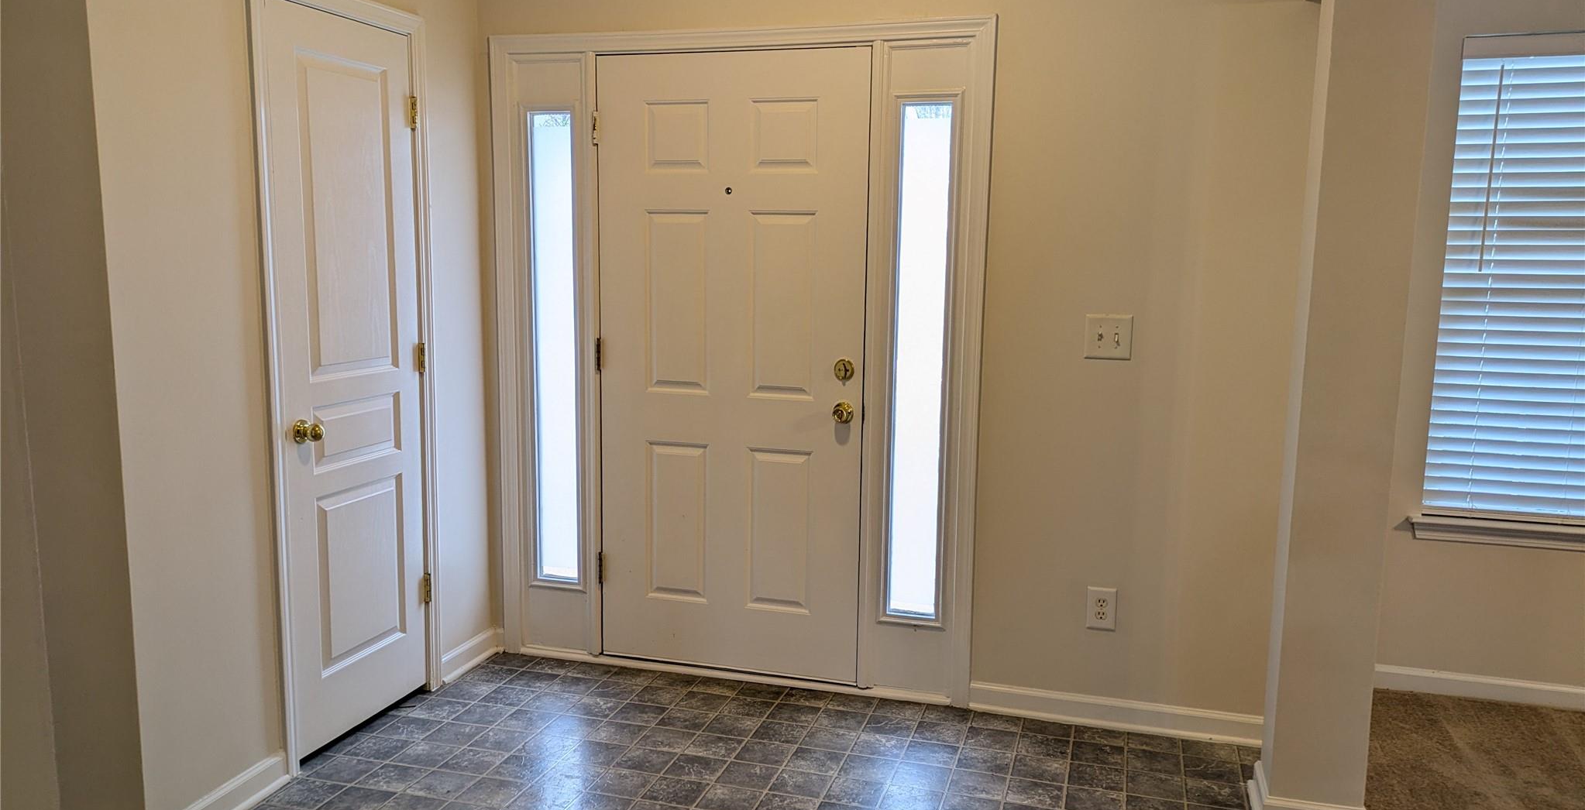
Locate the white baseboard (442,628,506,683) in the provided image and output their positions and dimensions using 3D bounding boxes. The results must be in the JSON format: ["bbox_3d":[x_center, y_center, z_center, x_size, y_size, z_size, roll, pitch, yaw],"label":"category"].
[{"bbox_3d":[-1.099,0.853,3.934,0.040,0.083,0.340,3,9,17],"label":"white baseboard"}]

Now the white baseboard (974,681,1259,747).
[{"bbox_3d":[1.038,0.948,3.495,0.990,0.083,0.030,3,9,17],"label":"white baseboard"}]

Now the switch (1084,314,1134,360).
[{"bbox_3d":[0.932,-0.199,3.374,0.131,0.130,0.013,3,9,17],"label":"switch"}]

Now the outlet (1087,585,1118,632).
[{"bbox_3d":[0.943,0.622,3.485,0.084,0.131,0.011,3,9,17],"label":"outlet"}]

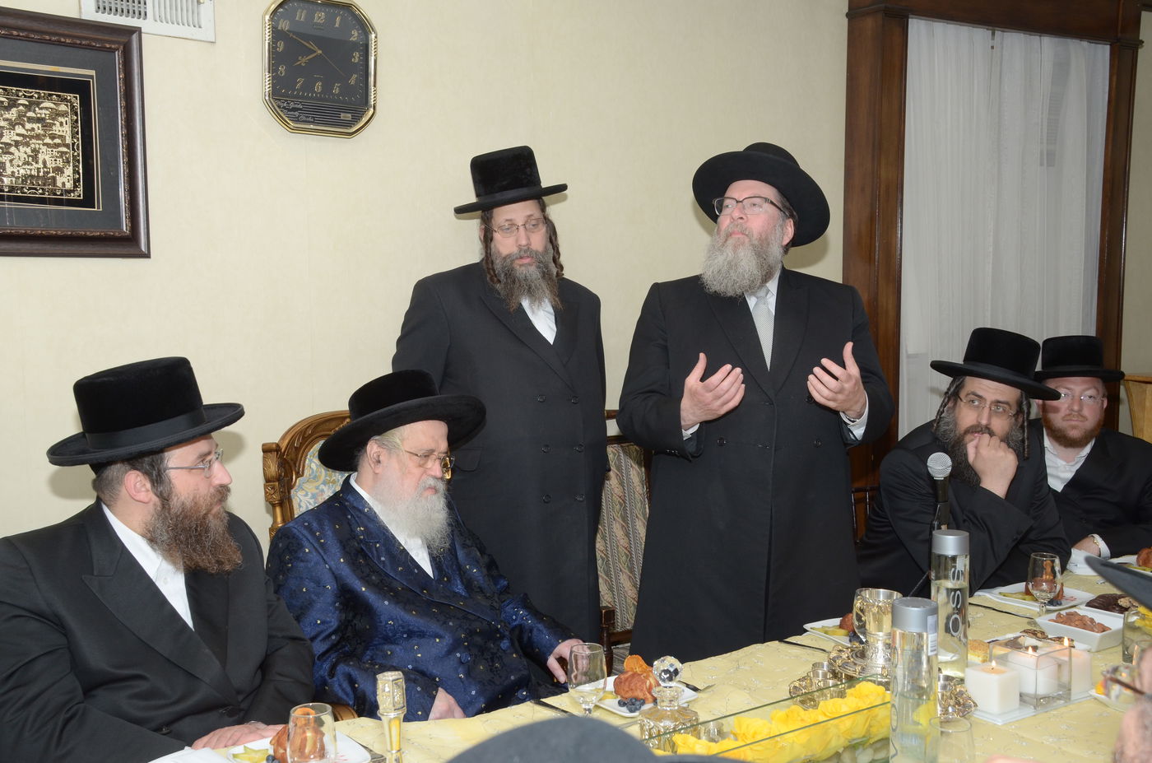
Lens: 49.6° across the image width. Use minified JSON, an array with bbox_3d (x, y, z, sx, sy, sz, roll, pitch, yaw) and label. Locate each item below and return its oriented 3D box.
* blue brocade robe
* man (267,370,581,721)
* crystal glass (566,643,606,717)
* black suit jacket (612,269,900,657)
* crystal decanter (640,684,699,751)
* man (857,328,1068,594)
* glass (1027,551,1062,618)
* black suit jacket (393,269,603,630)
[{"bbox_3d":[-0.261,0.552,2.466,0.640,0.720,0.640,-6,9,-43],"label":"blue brocade robe"},{"bbox_3d":[-0.236,0.628,2.454,0.640,1.300,0.780,-6,9,-43],"label":"man"},{"bbox_3d":[0.020,0.518,2.144,0.070,0.139,0.070,0,6,0],"label":"crystal glass"},{"bbox_3d":[0.390,0.254,2.845,0.620,1.020,0.440,-1,6,-6],"label":"black suit jacket"},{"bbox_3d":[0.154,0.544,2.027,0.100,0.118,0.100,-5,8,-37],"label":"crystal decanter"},{"bbox_3d":[0.869,0.536,3.078,0.580,1.330,0.720,-3,7,-28],"label":"man"},{"bbox_3d":[1.024,0.450,2.726,0.075,0.148,0.075,-5,8,-37],"label":"glass"},{"bbox_3d":[-0.180,0.226,3.043,0.540,1.060,0.380,-5,8,-38],"label":"black suit jacket"}]

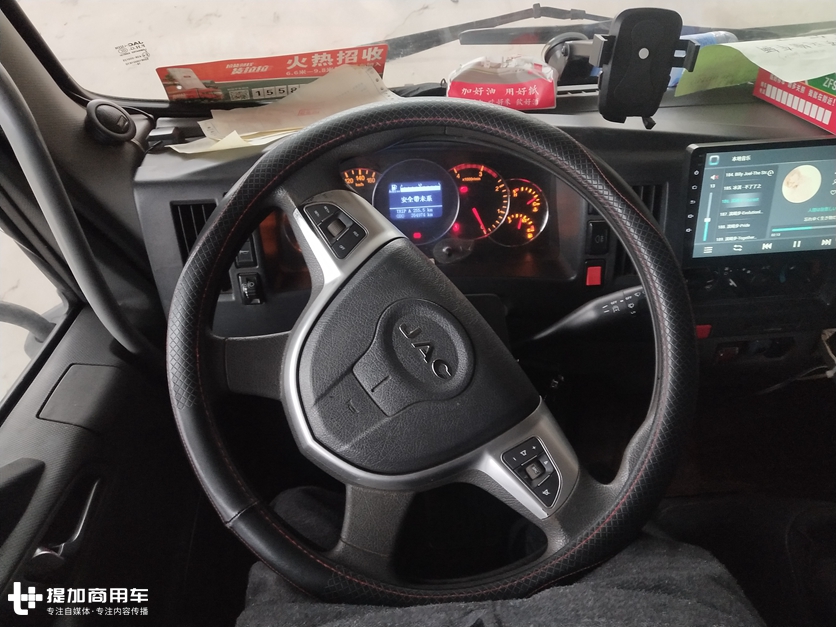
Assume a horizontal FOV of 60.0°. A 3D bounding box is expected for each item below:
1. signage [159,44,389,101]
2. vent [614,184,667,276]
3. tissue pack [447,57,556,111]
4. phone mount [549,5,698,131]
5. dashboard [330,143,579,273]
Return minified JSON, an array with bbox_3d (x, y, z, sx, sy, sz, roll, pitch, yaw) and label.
[{"bbox_3d":[-0.190,-0.328,1.005,0.310,0.094,0.010,-8,68,-10],"label":"signage"},{"bbox_3d":[0.265,-0.099,0.860,0.058,0.113,0.028,-2,22,1],"label":"vent"},{"bbox_3d":[0.110,-0.309,0.965,0.140,0.053,0.090,-2,37,0],"label":"tissue pack"},{"bbox_3d":[0.226,-0.288,0.861,0.135,0.123,0.229,9,15,0],"label":"phone mount"},{"bbox_3d":[0.017,-0.127,0.860,0.345,0.147,0.060,-2,14,0],"label":"dashboard"}]

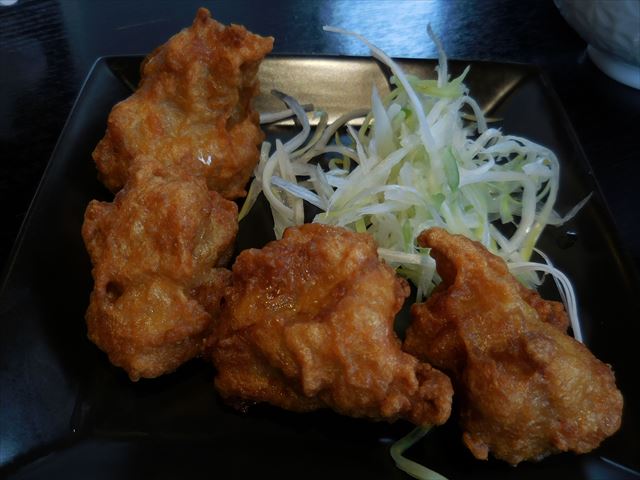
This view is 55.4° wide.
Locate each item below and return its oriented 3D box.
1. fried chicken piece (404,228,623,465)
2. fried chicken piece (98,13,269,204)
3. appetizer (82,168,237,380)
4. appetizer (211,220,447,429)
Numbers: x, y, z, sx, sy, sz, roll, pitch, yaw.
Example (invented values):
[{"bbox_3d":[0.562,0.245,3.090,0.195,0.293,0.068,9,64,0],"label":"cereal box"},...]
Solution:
[{"bbox_3d":[0.056,0.034,0.188,0.049,0.040,0.074,-22,55,-18],"label":"fried chicken piece"},{"bbox_3d":[-0.048,-0.048,0.238,0.055,0.047,0.080,15,53,10],"label":"fried chicken piece"},{"bbox_3d":[-0.052,0.009,0.207,0.048,0.039,0.072,-1,52,-2],"label":"appetizer"},{"bbox_3d":[0.004,0.025,0.194,0.070,0.039,0.058,10,52,7],"label":"appetizer"}]

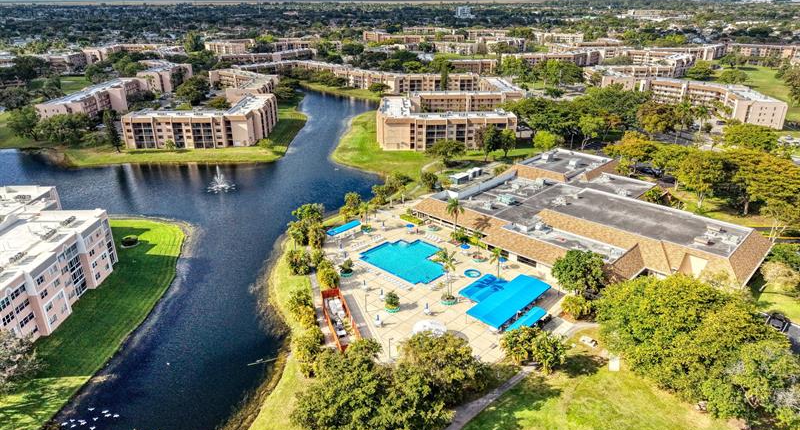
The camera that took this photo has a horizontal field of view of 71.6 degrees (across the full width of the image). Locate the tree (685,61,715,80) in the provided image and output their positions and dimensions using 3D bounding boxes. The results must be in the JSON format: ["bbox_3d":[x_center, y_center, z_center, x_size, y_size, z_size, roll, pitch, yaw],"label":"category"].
[{"bbox_3d":[216.980,-104.546,399.883,18.000,11.800,18.000,0,21,0],"label":"tree"}]

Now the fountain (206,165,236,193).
[{"bbox_3d":[-54.100,-11.184,166.361,8.800,6.700,8.800,-7,23,-17],"label":"fountain"}]

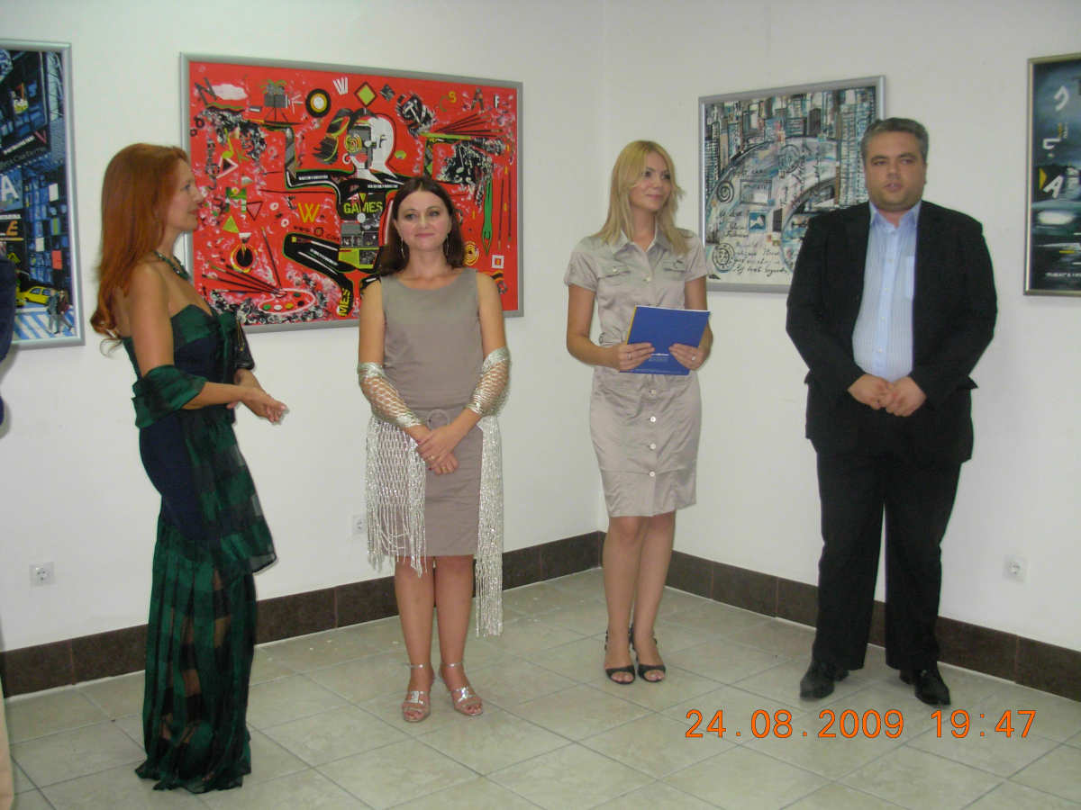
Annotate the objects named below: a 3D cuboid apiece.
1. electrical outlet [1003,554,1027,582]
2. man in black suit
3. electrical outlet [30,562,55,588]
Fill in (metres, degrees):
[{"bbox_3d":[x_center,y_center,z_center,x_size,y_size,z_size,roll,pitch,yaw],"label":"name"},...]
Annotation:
[{"bbox_3d":[1.487,0.516,3.724,0.015,0.080,0.080,-7,10,-40],"label":"electrical outlet"},{"bbox_3d":[1.078,0.017,3.683,0.670,1.780,0.420,2,8,19],"label":"man in black suit"},{"bbox_3d":[-1.539,0.527,3.675,0.080,0.080,0.015,-7,10,-40],"label":"electrical outlet"}]

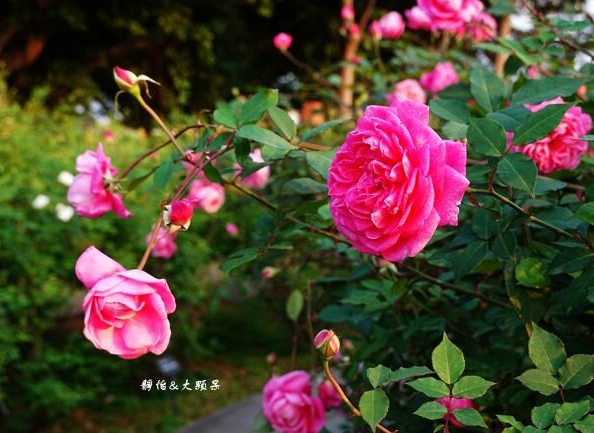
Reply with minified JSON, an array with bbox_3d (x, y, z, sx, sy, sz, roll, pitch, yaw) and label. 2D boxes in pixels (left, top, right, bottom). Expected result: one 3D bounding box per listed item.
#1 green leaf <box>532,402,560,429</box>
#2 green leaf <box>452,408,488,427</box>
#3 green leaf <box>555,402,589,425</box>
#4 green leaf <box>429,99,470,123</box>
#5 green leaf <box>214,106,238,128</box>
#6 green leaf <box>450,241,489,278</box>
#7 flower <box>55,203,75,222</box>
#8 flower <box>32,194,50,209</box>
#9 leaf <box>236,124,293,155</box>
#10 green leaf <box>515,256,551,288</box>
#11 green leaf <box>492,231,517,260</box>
[{"bbox_3d":[0.240,0.189,0.840,0.020,0.032,0.007,40,-18,16],"label":"green leaf"},{"bbox_3d":[0.161,0.189,0.820,0.035,0.017,0.008,24,-30,15],"label":"green leaf"},{"bbox_3d":[0.207,0.146,0.660,0.032,0.008,0.014,-26,42,-22],"label":"green leaf"},{"bbox_3d":[0.165,-0.114,0.950,0.051,0.026,0.011,33,-21,23],"label":"green leaf"},{"bbox_3d":[-0.056,-0.076,0.700,0.028,0.008,0.017,34,64,28],"label":"green leaf"},{"bbox_3d":[0.185,0.045,0.950,0.028,0.056,0.012,36,-18,22],"label":"green leaf"},{"bbox_3d":[-0.631,-0.011,2.400,0.050,0.048,0.042,-1,7,-6],"label":"flower"},{"bbox_3d":[-0.751,-0.044,2.600,0.052,0.045,0.045,0,3,-6],"label":"flower"},{"bbox_3d":[-0.025,-0.060,0.700,0.049,0.010,0.020,20,40,-11],"label":"leaf"},{"bbox_3d":[0.201,0.048,0.750,0.028,0.026,0.009,10,-11,4],"label":"green leaf"},{"bbox_3d":[0.225,0.032,0.950,0.024,0.036,0.008,-21,-22,-9],"label":"green leaf"}]

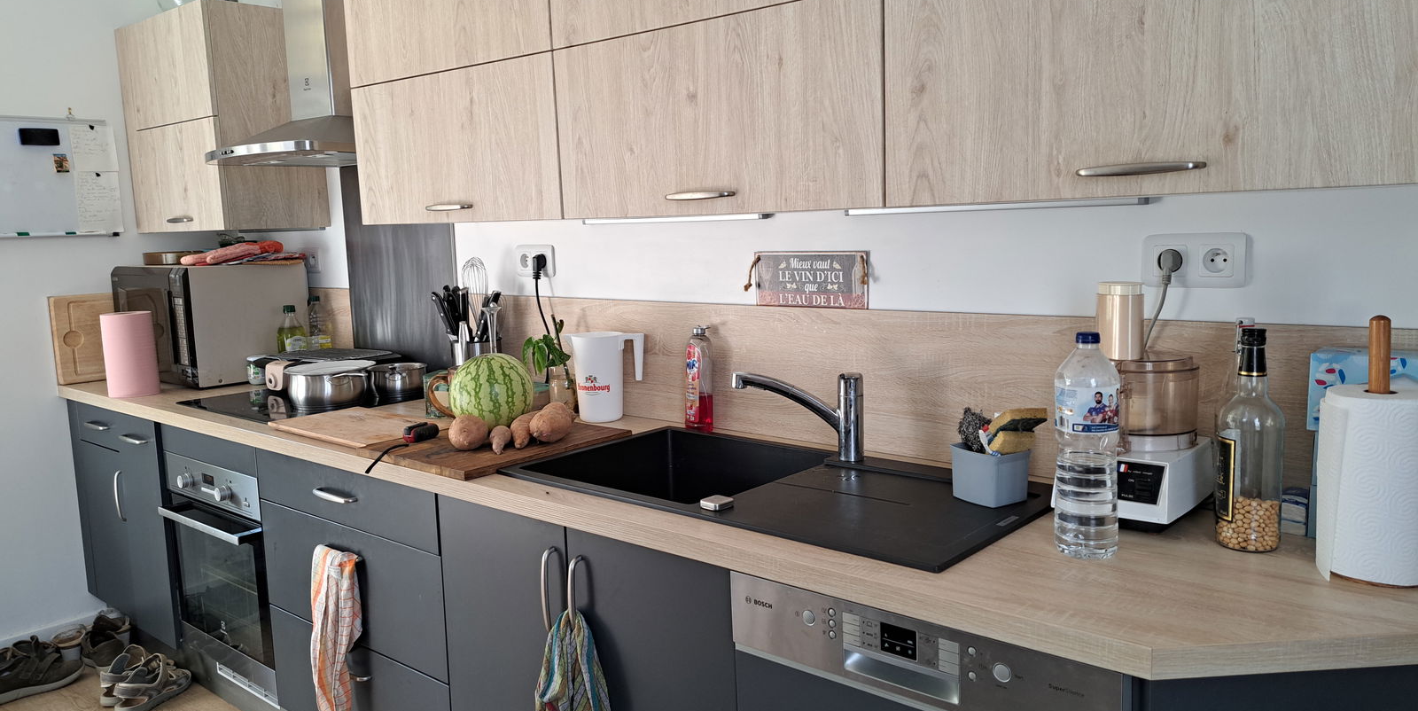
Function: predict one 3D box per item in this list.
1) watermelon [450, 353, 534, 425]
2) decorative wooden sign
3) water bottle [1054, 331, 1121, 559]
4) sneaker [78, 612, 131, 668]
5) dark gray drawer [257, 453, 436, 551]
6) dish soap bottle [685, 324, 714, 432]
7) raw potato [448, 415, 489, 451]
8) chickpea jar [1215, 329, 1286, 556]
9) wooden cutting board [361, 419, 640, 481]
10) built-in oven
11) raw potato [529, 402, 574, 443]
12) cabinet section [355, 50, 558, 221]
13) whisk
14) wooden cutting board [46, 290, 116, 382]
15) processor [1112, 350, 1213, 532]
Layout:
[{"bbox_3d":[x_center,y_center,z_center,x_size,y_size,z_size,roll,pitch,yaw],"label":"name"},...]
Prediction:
[{"bbox_3d":[-0.536,0.085,2.435,0.206,0.182,0.206,-2,8,0],"label":"watermelon"},{"bbox_3d":[0.219,-0.169,2.194,0.310,0.128,0.016,5,10,39],"label":"decorative wooden sign"},{"bbox_3d":[0.561,0.132,1.453,0.088,0.325,0.088,-1,8,3],"label":"water bottle"},{"bbox_3d":[-2.086,0.993,3.394,0.105,0.120,0.275,-10,11,-44],"label":"sneaker"},{"bbox_3d":[-0.885,0.337,2.364,0.800,0.148,0.037,5,10,39],"label":"dark gray drawer"},{"bbox_3d":[-0.020,0.062,2.354,0.072,0.257,0.050,5,10,40],"label":"dish soap bottle"},{"bbox_3d":[-0.534,0.172,2.184,0.087,0.079,0.130,-4,8,-16],"label":"raw potato"},{"bbox_3d":[0.808,0.124,1.464,0.085,0.324,0.085,-3,8,-11],"label":"chickpea jar"},{"bbox_3d":[-0.501,0.201,2.324,0.415,0.021,0.487,5,10,40],"label":"wooden cutting board"},{"bbox_3d":[-1.244,0.570,2.994,0.595,0.600,0.580,5,10,40],"label":"built-in oven"},{"bbox_3d":[-0.360,0.154,2.263,0.086,0.083,0.147,0,8,12],"label":"raw potato"},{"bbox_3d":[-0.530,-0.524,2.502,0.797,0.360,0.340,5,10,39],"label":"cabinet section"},{"bbox_3d":[-0.636,-0.106,2.713,0.074,0.330,0.074,5,10,39],"label":"whisk"},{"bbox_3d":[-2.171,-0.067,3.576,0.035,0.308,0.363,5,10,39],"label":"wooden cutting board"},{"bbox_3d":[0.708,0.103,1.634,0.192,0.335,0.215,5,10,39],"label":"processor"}]

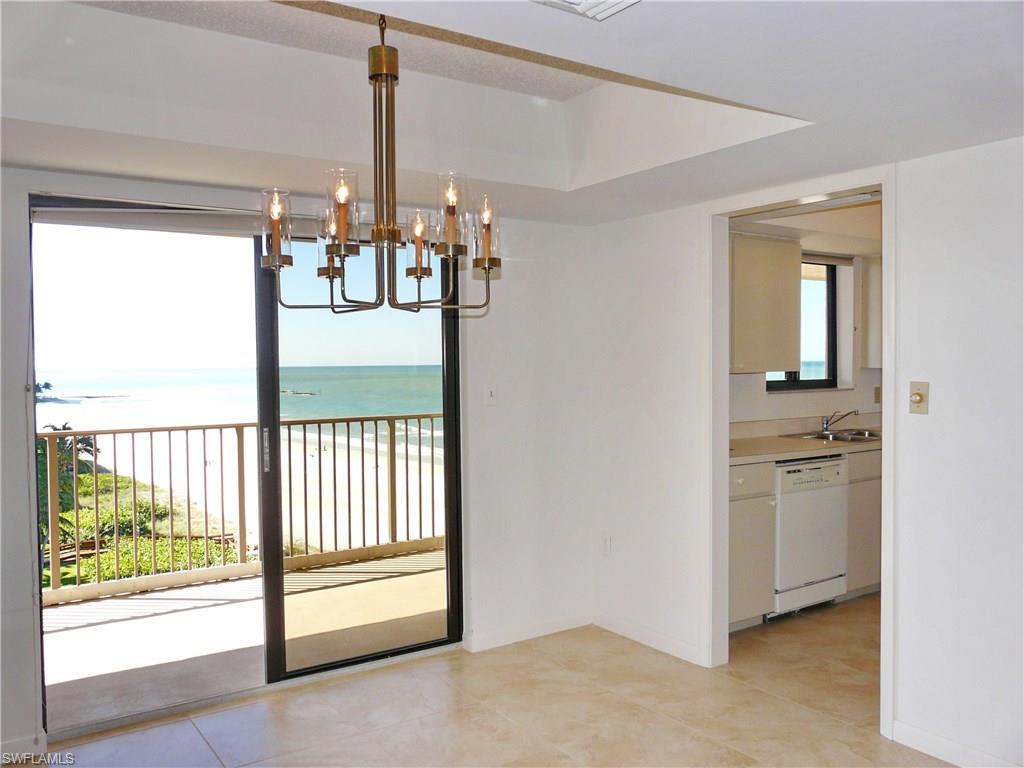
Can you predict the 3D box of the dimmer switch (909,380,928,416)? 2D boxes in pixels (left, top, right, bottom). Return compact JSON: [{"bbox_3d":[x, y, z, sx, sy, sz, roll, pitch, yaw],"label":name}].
[{"bbox_3d":[1.420,0.051,2.902,0.028,0.115,0.072,-2,2,-33],"label":"dimmer switch"}]

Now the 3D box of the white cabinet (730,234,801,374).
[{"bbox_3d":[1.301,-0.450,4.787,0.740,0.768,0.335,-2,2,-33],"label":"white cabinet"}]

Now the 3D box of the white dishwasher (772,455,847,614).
[{"bbox_3d":[1.474,0.813,4.715,0.605,0.847,0.615,-2,2,-33],"label":"white dishwasher"}]

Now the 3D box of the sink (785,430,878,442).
[{"bbox_3d":[2.122,0.405,5.201,0.790,0.175,0.500,-2,2,-33],"label":"sink"}]

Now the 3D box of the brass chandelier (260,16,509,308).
[{"bbox_3d":[-0.374,-0.663,2.438,0.680,0.870,0.660,-1,2,-16],"label":"brass chandelier"}]

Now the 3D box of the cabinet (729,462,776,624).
[{"bbox_3d":[1.003,0.803,4.434,0.480,0.810,0.610,-2,2,-33],"label":"cabinet"}]

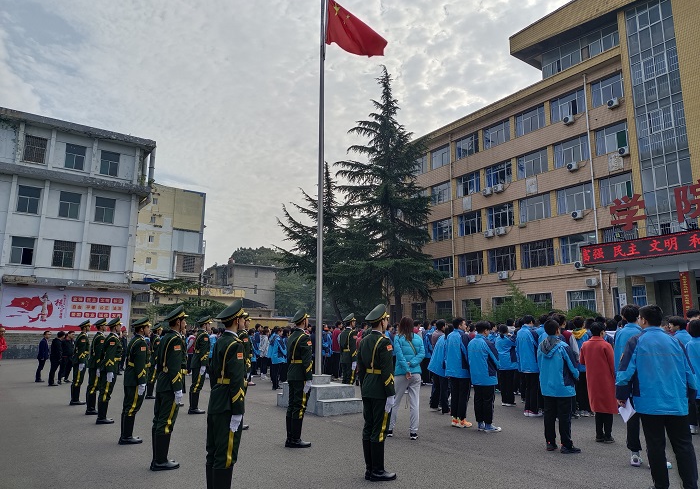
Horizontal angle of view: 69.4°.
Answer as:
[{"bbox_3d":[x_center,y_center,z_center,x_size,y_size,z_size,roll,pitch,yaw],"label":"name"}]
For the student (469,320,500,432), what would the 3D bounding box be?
[{"bbox_3d":[2.178,2.116,8.245,0.340,1.725,0.490,7,-12,-33],"label":"student"}]

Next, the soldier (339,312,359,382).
[{"bbox_3d":[-0.032,2.458,10.532,0.330,1.870,0.490,7,-12,-34],"label":"soldier"}]

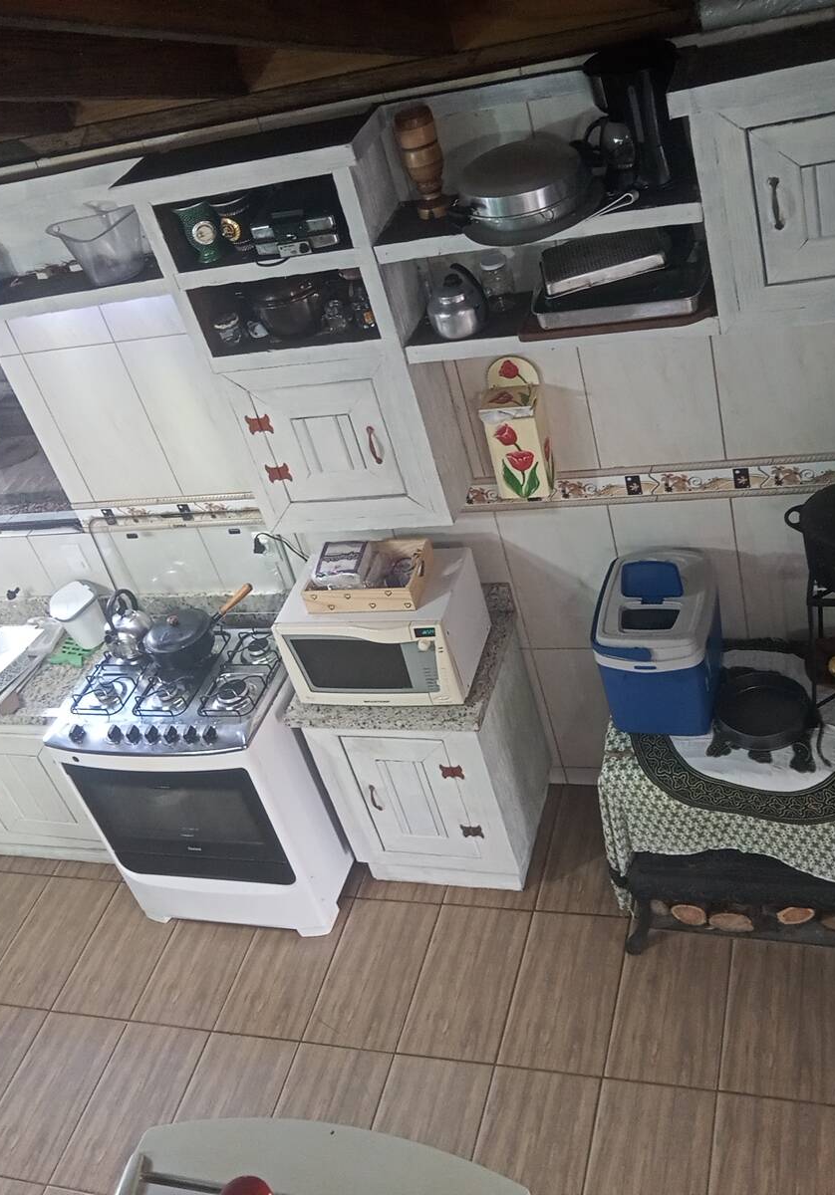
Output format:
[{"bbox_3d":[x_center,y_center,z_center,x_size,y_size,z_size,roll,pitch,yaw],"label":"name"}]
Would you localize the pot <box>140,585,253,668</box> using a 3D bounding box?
[{"bbox_3d":[-0.693,0.091,4.182,0.385,0.175,0.230,-19,35,0],"label":"pot"}]

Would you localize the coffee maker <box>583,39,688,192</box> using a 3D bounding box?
[{"bbox_3d":[0.513,-1.091,2.914,0.205,0.295,0.160,-6,37,17],"label":"coffee maker"}]

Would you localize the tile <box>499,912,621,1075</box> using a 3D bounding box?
[{"bbox_3d":[0.482,1.251,4.111,0.332,0.010,0.582,-1,39,22],"label":"tile"}]

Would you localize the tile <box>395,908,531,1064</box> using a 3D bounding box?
[{"bbox_3d":[0.163,1.200,4.038,0.316,0.010,0.554,-1,39,22],"label":"tile"}]

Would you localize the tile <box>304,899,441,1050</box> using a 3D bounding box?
[{"bbox_3d":[-0.133,1.208,4.160,0.316,0.010,0.554,-1,39,22],"label":"tile"}]

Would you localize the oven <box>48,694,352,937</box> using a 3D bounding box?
[{"bbox_3d":[-0.672,0.639,4.497,0.740,0.900,0.605,-1,39,22],"label":"oven"}]

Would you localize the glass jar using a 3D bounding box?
[{"bbox_3d":[0.211,-0.834,3.408,0.082,0.134,0.082,-12,36,9],"label":"glass jar"}]

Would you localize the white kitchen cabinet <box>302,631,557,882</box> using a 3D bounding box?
[{"bbox_3d":[0.070,0.565,4.530,0.598,0.776,0.496,-1,39,22],"label":"white kitchen cabinet"}]

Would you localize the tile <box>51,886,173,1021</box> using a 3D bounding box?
[{"bbox_3d":[-1.071,1.291,4.752,0.332,0.010,0.582,-1,39,22],"label":"tile"}]

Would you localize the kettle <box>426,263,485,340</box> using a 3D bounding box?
[{"bbox_3d":[0.092,-0.769,3.287,0.135,0.185,0.175,-40,40,-27],"label":"kettle"}]

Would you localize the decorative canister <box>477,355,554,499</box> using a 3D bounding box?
[{"bbox_3d":[0.283,-0.468,3.625,0.150,0.430,0.100,-2,39,22],"label":"decorative canister"}]

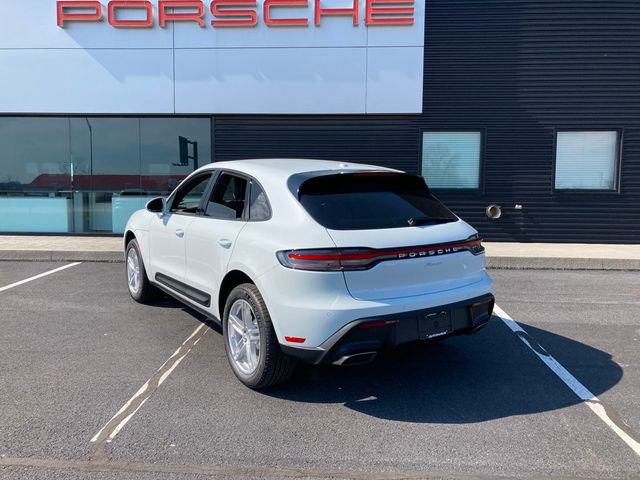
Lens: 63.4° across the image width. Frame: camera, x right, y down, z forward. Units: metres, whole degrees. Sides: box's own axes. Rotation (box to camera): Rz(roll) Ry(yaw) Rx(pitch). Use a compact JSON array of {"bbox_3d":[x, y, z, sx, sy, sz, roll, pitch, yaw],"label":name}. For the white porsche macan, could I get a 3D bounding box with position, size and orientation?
[{"bbox_3d":[-0.578,0.033,5.263,1.960,1.610,4.700,-5,10,-34],"label":"white porsche macan"}]

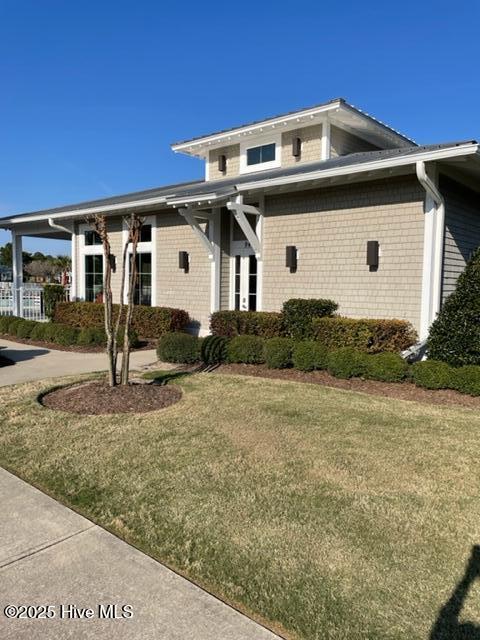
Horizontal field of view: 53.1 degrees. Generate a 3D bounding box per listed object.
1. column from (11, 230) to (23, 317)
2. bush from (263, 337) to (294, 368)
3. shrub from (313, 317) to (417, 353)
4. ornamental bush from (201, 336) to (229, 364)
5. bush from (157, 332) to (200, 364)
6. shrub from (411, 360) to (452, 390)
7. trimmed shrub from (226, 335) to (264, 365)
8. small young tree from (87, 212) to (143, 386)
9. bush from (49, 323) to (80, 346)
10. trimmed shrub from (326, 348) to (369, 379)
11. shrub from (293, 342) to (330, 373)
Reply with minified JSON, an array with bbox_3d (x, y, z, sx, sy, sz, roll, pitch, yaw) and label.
[{"bbox_3d":[-9.929,-2.033,21.360,0.330,3.751,0.330,5,6,42],"label":"column"},{"bbox_3d":[0.812,0.617,9.185,0.613,0.589,0.613,1,4,0],"label":"bush"},{"bbox_3d":[2.385,0.429,9.526,2.159,0.966,0.850,5,6,42],"label":"shrub"},{"bbox_3d":[-0.484,0.580,9.515,0.634,0.571,0.634,1,4,0],"label":"ornamental bush"},{"bbox_3d":[-1.201,0.557,9.478,0.785,0.600,0.785,1,4,0],"label":"bush"},{"bbox_3d":[3.008,0.861,7.499,0.606,0.426,0.606,5,6,42],"label":"shrub"},{"bbox_3d":[0.130,0.584,9.594,0.711,0.571,0.711,1,4,0],"label":"trimmed shrub"},{"bbox_3d":[-1.862,-0.293,7.118,0.820,2.544,0.650,1,4,0],"label":"small young tree"},{"bbox_3d":[-4.290,0.352,11.760,0.711,0.568,0.711,5,6,42],"label":"bush"},{"bbox_3d":[1.881,0.732,8.339,0.674,0.521,0.674,1,4,0],"label":"trimmed shrub"},{"bbox_3d":[1.312,0.666,8.824,0.620,0.562,0.620,1,4,0],"label":"shrub"}]

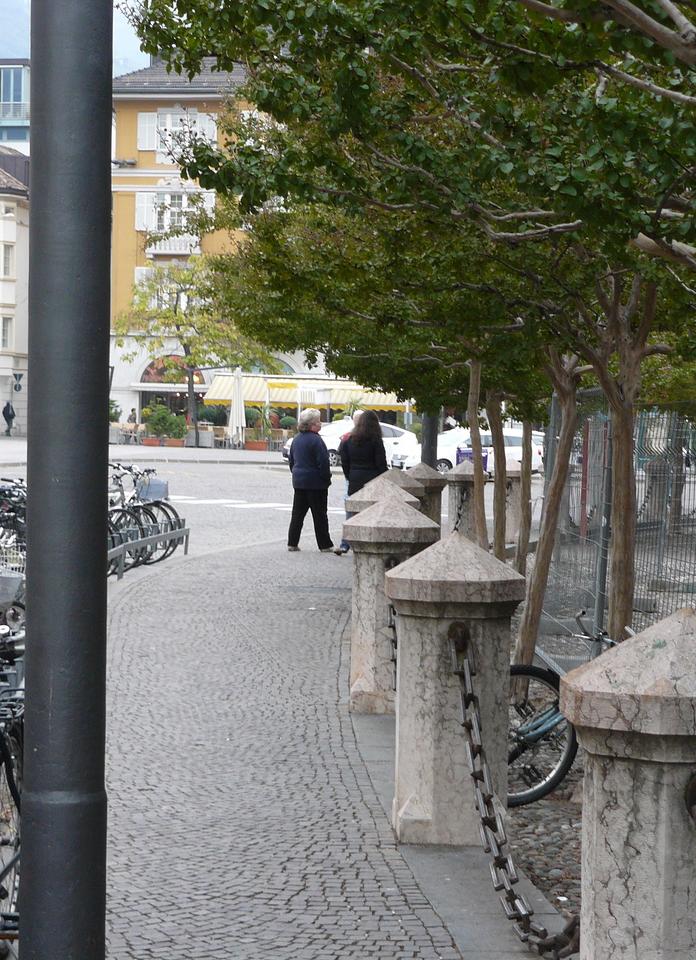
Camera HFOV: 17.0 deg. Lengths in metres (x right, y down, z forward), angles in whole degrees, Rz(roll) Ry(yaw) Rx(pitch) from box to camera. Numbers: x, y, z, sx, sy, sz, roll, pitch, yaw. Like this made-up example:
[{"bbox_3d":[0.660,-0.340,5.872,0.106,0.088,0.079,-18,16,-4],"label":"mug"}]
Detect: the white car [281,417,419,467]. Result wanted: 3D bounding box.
[{"bbox_3d":[0.081,-1.193,75.500,4.450,1.490,1.740,0,2,-33],"label":"white car"}]

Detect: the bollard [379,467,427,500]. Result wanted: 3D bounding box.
[{"bbox_3d":[0.407,0.470,20.617,0.530,1.170,0.530,1,2,5],"label":"bollard"}]

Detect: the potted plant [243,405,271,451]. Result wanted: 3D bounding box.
[{"bbox_3d":[-3.614,-2.073,92.000,1.100,1.820,0.950,2,2,11],"label":"potted plant"}]

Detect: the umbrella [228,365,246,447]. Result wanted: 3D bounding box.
[{"bbox_3d":[-4.186,-2.800,88.500,0.620,3.000,0.620,1,2,0],"label":"umbrella"}]

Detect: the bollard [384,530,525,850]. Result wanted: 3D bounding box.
[{"bbox_3d":[0.404,0.793,9.066,0.543,1.175,0.543,1,2,-1],"label":"bollard"}]

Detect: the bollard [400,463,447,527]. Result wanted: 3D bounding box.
[{"bbox_3d":[0.810,0.391,25.616,0.540,1.167,0.540,2,2,8],"label":"bollard"}]

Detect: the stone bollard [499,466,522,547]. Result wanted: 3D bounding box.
[{"bbox_3d":[2.279,0.293,32.417,0.530,1.170,0.530,1,2,12],"label":"stone bollard"}]

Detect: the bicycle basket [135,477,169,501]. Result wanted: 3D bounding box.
[{"bbox_3d":[-2.137,0.099,25.600,0.300,0.220,0.340,2,2,17],"label":"bicycle basket"}]

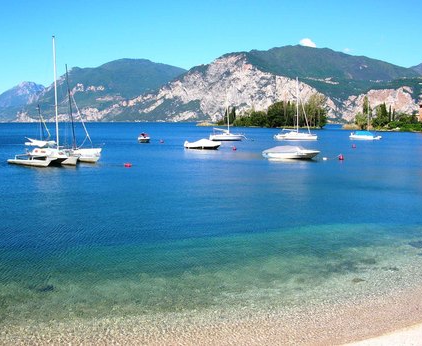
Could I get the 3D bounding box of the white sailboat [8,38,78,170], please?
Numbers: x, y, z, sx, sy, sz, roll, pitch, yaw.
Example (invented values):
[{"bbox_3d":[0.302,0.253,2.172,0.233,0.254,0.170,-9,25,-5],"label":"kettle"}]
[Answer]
[{"bbox_3d":[-13.969,-6.252,40.954,7.000,11.030,4.500,5,8,38],"label":"white sailboat"}]

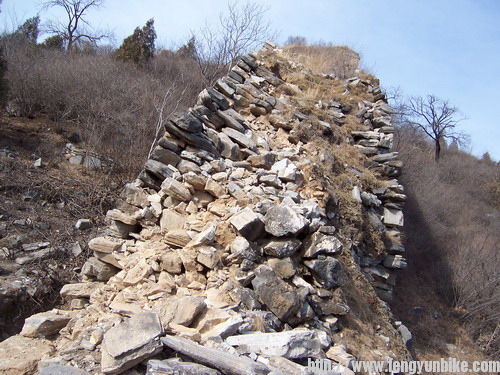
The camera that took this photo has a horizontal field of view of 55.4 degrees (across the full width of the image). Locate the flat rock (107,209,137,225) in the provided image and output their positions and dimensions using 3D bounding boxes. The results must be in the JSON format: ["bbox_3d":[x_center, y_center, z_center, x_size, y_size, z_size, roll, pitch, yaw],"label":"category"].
[{"bbox_3d":[-1.517,0.341,5.644,0.320,0.107,0.240,15,9,0],"label":"flat rock"}]

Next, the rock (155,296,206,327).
[{"bbox_3d":[-0.654,1.158,4.471,0.450,0.140,0.270,-15,30,-9],"label":"rock"}]

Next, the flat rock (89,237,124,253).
[{"bbox_3d":[-1.836,0.729,6.100,0.440,0.170,0.350,0,-2,0],"label":"flat rock"}]

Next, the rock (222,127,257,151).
[{"bbox_3d":[-0.150,-0.699,6.800,0.500,0.130,0.260,32,21,0],"label":"rock"}]

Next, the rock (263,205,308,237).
[{"bbox_3d":[0.354,0.329,4.750,0.420,0.230,0.300,10,30,0],"label":"rock"}]

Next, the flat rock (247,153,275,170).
[{"bbox_3d":[0.145,-0.327,6.000,0.310,0.180,0.240,0,6,0],"label":"flat rock"}]

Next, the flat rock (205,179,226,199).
[{"bbox_3d":[-0.405,0.012,5.600,0.220,0.140,0.200,29,21,0],"label":"flat rock"}]

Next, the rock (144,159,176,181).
[{"bbox_3d":[-1.427,-0.287,7.600,0.480,0.200,0.360,22,6,0],"label":"rock"}]

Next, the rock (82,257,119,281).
[{"bbox_3d":[-1.819,0.986,5.800,0.430,0.240,0.360,0,-2,0],"label":"rock"}]

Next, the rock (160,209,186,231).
[{"bbox_3d":[-0.810,0.339,5.050,0.260,0.220,0.130,4,-45,0],"label":"rock"}]

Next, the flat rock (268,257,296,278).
[{"bbox_3d":[0.363,0.923,5.500,0.320,0.220,0.270,6,9,0],"label":"flat rock"}]

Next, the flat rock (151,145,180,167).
[{"bbox_3d":[-1.126,-0.426,6.350,0.360,0.180,0.320,24,-3,0],"label":"flat rock"}]

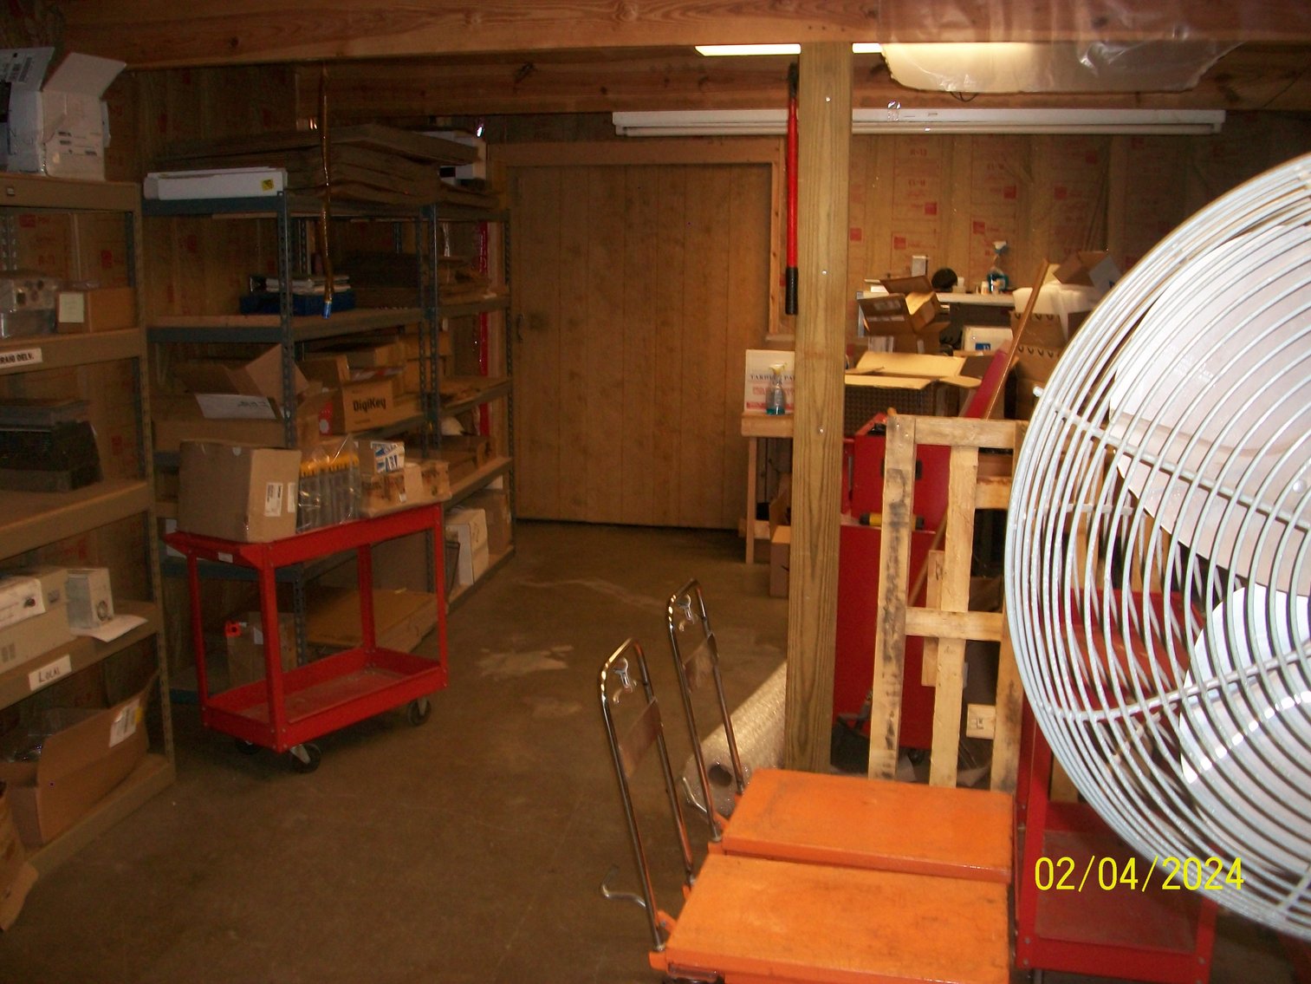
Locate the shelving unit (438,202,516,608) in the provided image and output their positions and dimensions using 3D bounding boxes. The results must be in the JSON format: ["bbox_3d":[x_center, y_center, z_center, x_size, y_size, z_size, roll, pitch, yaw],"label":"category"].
[{"bbox_3d":[-1.186,-0.465,6.454,0.620,1.840,1.260,2,10,9],"label":"shelving unit"}]

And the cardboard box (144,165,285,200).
[{"bbox_3d":[-1.429,-1.021,4.283,0.475,0.090,0.180,2,10,9],"label":"cardboard box"}]

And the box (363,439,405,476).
[{"bbox_3d":[-0.931,-0.117,4.375,0.082,0.100,0.130,8,13,37],"label":"box"}]

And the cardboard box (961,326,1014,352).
[{"bbox_3d":[1.527,-0.712,5.951,0.245,0.120,0.200,2,10,9],"label":"cardboard box"}]

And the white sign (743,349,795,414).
[{"bbox_3d":[0.679,-0.602,6.970,0.380,0.335,0.020,3,7,12],"label":"white sign"}]

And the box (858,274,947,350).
[{"bbox_3d":[1.114,-0.822,5.845,0.380,0.330,0.320,2,10,9],"label":"box"}]

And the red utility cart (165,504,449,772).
[{"bbox_3d":[-1.132,0.464,4.311,0.390,0.780,0.830,7,12,33],"label":"red utility cart"}]

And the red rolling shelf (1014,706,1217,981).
[{"bbox_3d":[1.070,0.700,3.045,0.400,0.780,0.800,3,11,14],"label":"red rolling shelf"}]

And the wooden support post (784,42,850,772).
[{"bbox_3d":[0.469,-0.139,3.712,0.140,2.188,0.140,2,10,9],"label":"wooden support post"}]

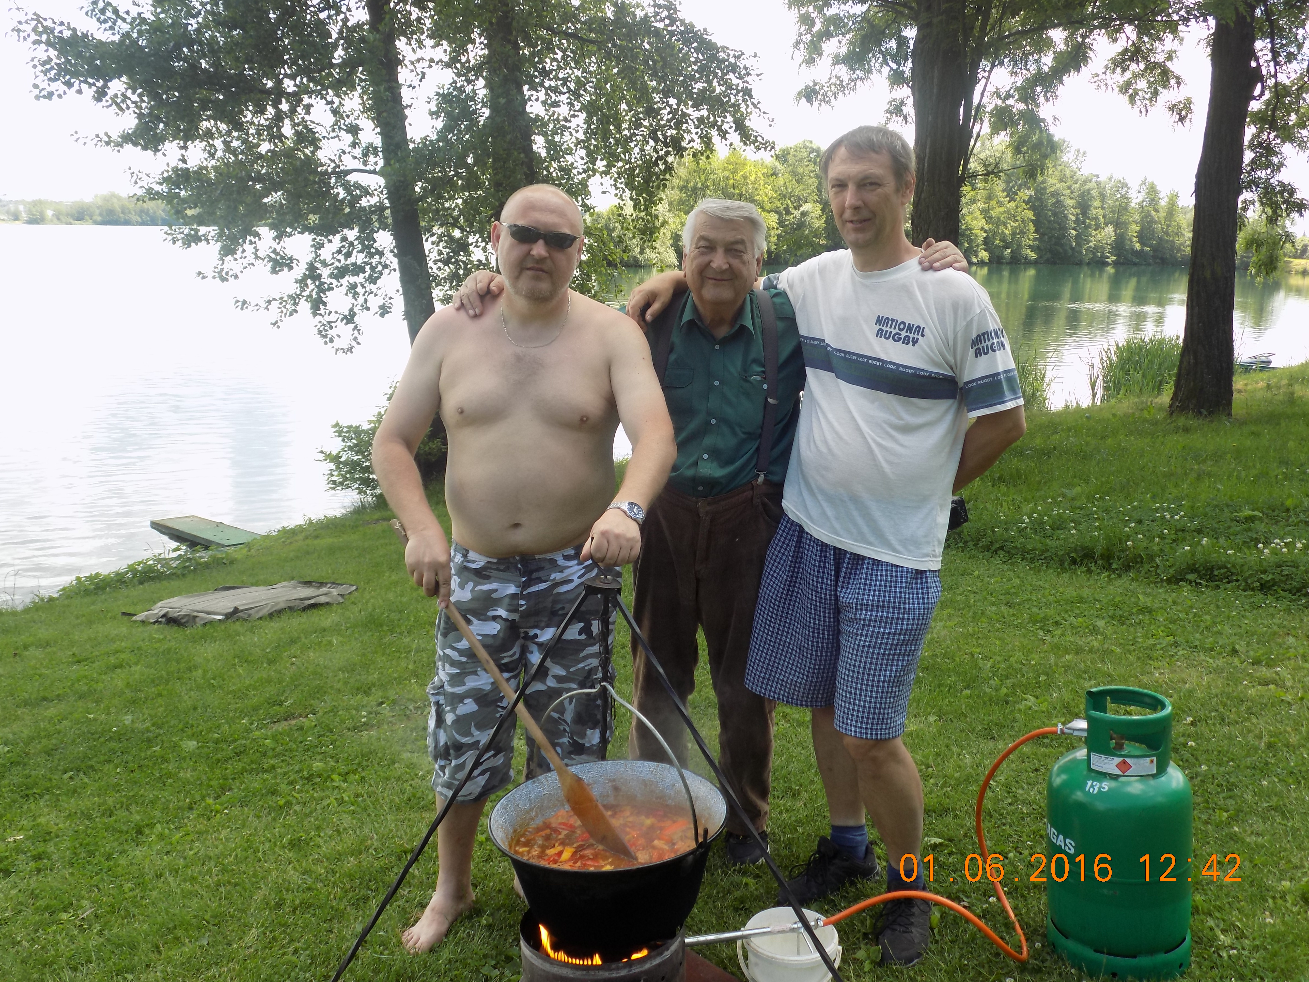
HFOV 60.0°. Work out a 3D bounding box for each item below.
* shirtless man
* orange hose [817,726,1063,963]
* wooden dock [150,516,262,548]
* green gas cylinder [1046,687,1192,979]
[{"bbox_3d":[-0.292,0.231,2.541,0.660,1.760,0.560,0,13,-3],"label":"shirtless man"},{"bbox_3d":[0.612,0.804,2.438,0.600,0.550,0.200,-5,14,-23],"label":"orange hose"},{"bbox_3d":[-3.308,0.352,8.433,1.125,0.120,0.357,11,17,39],"label":"wooden dock"},{"bbox_3d":[1.053,0.748,2.558,0.300,0.580,0.300,3,13,23],"label":"green gas cylinder"}]

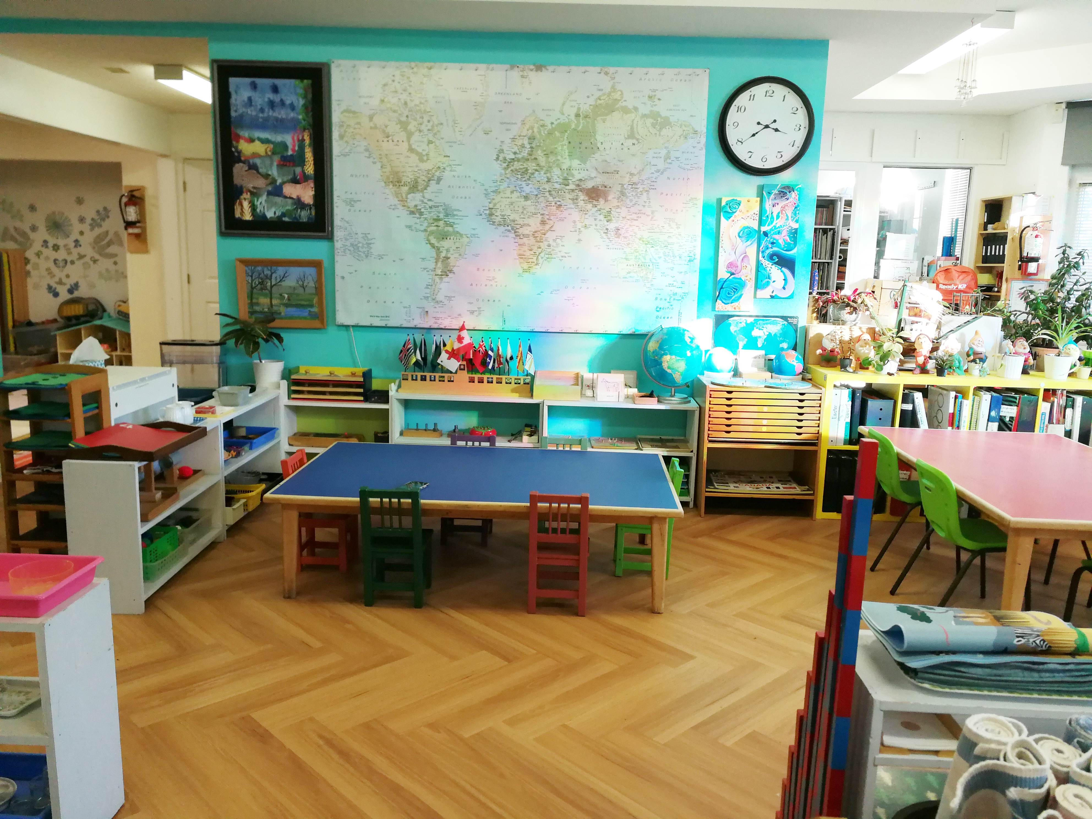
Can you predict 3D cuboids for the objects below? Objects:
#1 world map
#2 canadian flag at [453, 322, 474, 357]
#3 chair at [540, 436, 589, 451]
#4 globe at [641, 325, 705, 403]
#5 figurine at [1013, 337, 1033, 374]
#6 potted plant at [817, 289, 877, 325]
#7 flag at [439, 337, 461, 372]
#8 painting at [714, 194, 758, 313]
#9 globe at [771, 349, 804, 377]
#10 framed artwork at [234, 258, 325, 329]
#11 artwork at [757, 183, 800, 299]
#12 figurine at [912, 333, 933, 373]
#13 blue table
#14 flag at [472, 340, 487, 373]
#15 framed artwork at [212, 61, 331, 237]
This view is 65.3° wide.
[{"bbox_3d":[-0.161,-1.160,4.734,2.053,1.425,0.020,2,10,3],"label":"world map"},{"bbox_3d":[-0.446,-0.379,4.618,0.100,0.180,0.040,2,10,1],"label":"canadian flag"},{"bbox_3d":[0.079,0.394,4.035,0.228,0.470,0.272,2,10,3],"label":"chair"},{"bbox_3d":[0.700,-0.252,4.699,0.350,0.421,0.320,2,10,3],"label":"globe"},{"bbox_3d":[2.586,-0.296,4.631,0.125,0.197,0.105,2,10,3],"label":"figurine"},{"bbox_3d":[1.683,-0.580,4.785,0.310,0.200,0.280,2,10,1],"label":"potted plant"},{"bbox_3d":[-0.537,-0.305,4.766,0.129,0.201,0.040,2,10,3],"label":"flag"},{"bbox_3d":[1.044,-0.841,4.623,0.203,0.610,0.033,2,10,1],"label":"painting"},{"bbox_3d":[1.340,-0.247,4.707,0.176,0.164,0.176,2,10,3],"label":"globe"},{"bbox_3d":[-1.468,-0.642,4.721,0.490,0.375,0.025,2,10,1],"label":"framed artwork"},{"bbox_3d":[1.282,-0.921,4.695,0.203,0.614,0.030,2,10,3],"label":"artwork"},{"bbox_3d":[1.959,-0.294,4.434,0.105,0.215,0.100,3,10,6],"label":"figurine"},{"bbox_3d":[-0.255,0.464,3.589,1.530,0.415,0.921,2,10,2],"label":"blue table"},{"bbox_3d":[-0.370,-0.300,4.768,0.081,0.193,0.040,2,10,3],"label":"flag"},{"bbox_3d":[-1.515,-1.438,4.752,0.649,0.935,0.030,2,10,3],"label":"framed artwork"}]

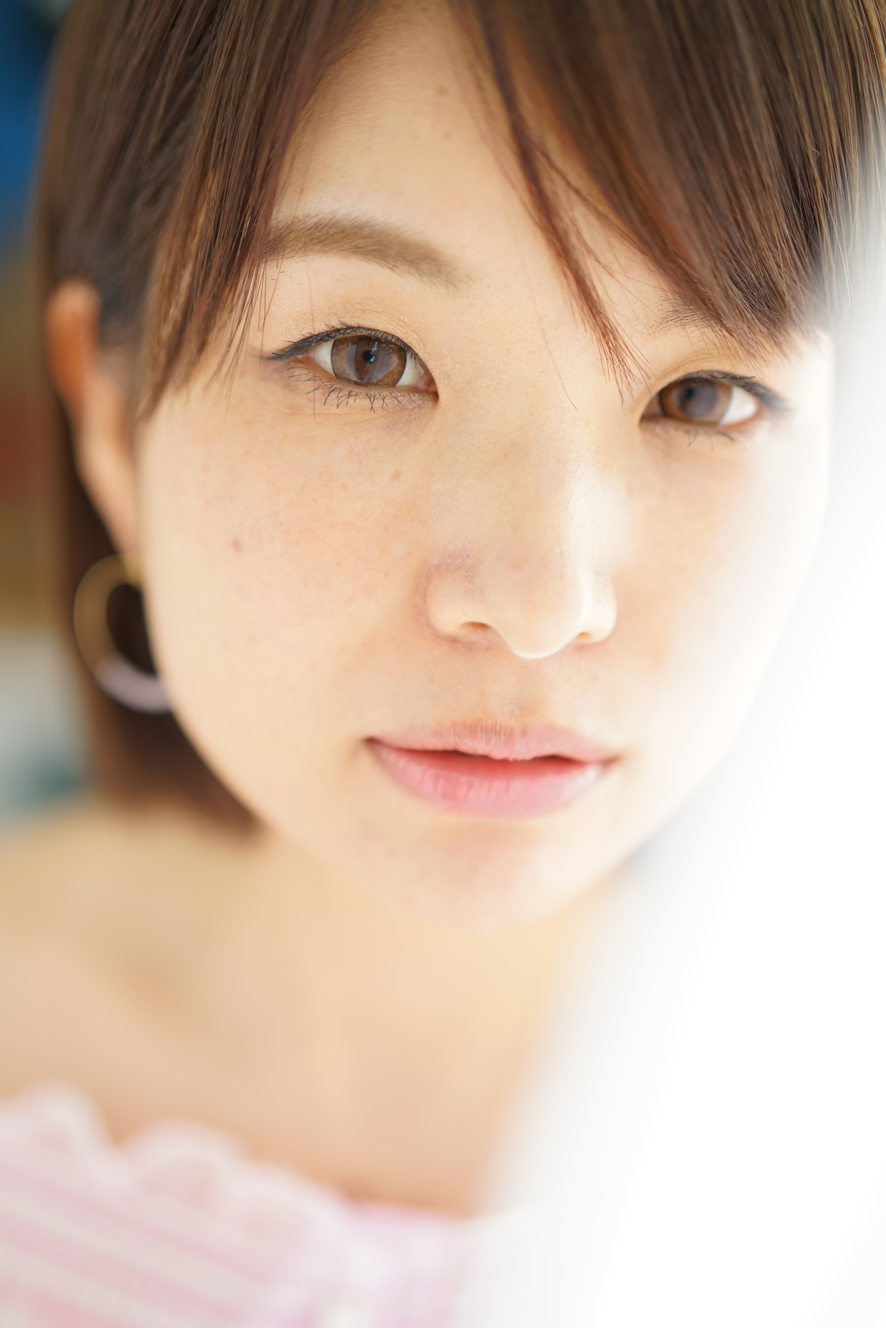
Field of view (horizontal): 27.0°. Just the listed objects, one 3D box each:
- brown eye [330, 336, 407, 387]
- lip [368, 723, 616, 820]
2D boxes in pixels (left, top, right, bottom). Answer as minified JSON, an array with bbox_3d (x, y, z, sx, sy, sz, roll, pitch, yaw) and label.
[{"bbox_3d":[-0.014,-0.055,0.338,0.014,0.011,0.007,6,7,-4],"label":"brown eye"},{"bbox_3d":[0.009,0.020,0.341,0.046,0.018,0.017,5,7,-6],"label":"lip"}]

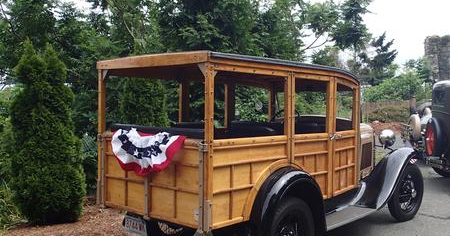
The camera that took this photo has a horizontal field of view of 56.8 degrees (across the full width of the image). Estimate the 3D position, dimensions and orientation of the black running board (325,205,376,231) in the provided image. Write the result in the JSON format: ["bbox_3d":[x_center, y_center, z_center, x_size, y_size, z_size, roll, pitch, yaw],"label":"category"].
[{"bbox_3d":[1.137,0.972,4.031,0.260,0.060,1.050,1,1,43],"label":"black running board"}]

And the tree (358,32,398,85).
[{"bbox_3d":[8.100,-1.750,22.000,2.700,5.000,2.700,0,1,20],"label":"tree"}]

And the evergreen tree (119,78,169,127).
[{"bbox_3d":[-1.322,0.152,6.750,0.950,2.300,0.950,0,1,-11],"label":"evergreen tree"}]

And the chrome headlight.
[{"bbox_3d":[2.225,0.278,5.700,0.230,0.230,0.190,1,1,43],"label":"chrome headlight"}]

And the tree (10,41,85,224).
[{"bbox_3d":[-2.324,0.163,5.450,0.960,2.320,0.940,0,1,-23],"label":"tree"}]

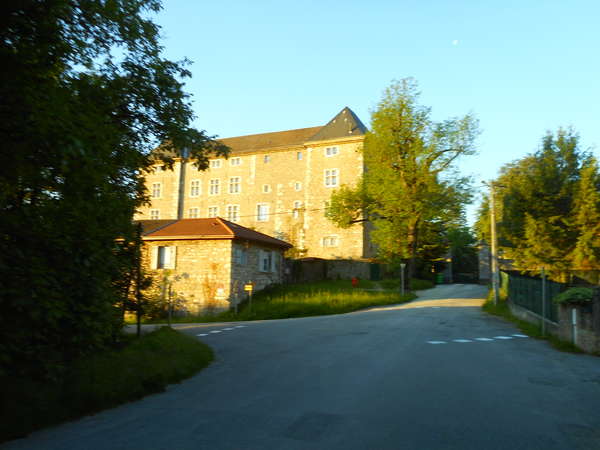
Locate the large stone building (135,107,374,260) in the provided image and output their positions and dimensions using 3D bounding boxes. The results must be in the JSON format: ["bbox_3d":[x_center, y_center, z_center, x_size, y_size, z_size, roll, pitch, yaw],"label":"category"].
[{"bbox_3d":[-6.073,-4.268,73.809,35.500,22.500,12.000,-2,-9,24],"label":"large stone building"}]

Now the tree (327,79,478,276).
[{"bbox_3d":[8.818,-4.134,43.245,12.500,17.700,12.000,1,-8,0],"label":"tree"}]

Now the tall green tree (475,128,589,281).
[{"bbox_3d":[16.961,-1.300,36.831,8.000,11.820,8.000,1,-8,0],"label":"tall green tree"}]

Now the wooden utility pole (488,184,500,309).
[{"bbox_3d":[10.040,0.952,25.949,0.300,6.380,0.300,1,-8,0],"label":"wooden utility pole"}]

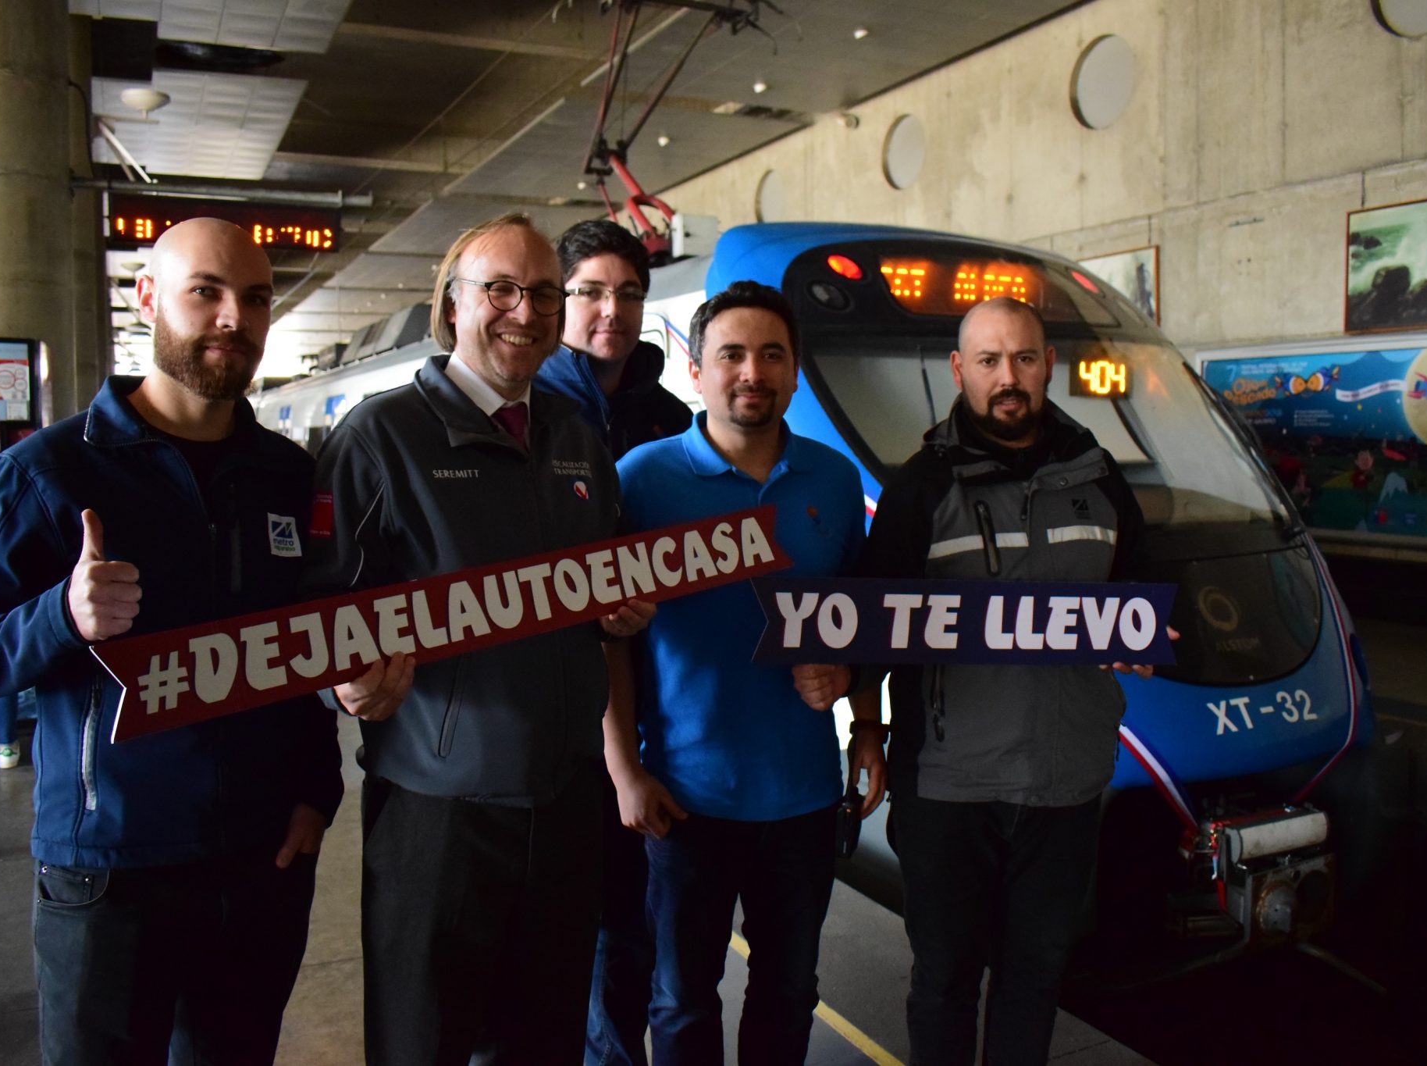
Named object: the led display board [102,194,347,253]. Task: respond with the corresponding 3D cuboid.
[{"bbox_3d":[-2.929,-1.859,7.237,1.285,0.294,0.160,-3,5,-26],"label":"led display board"}]

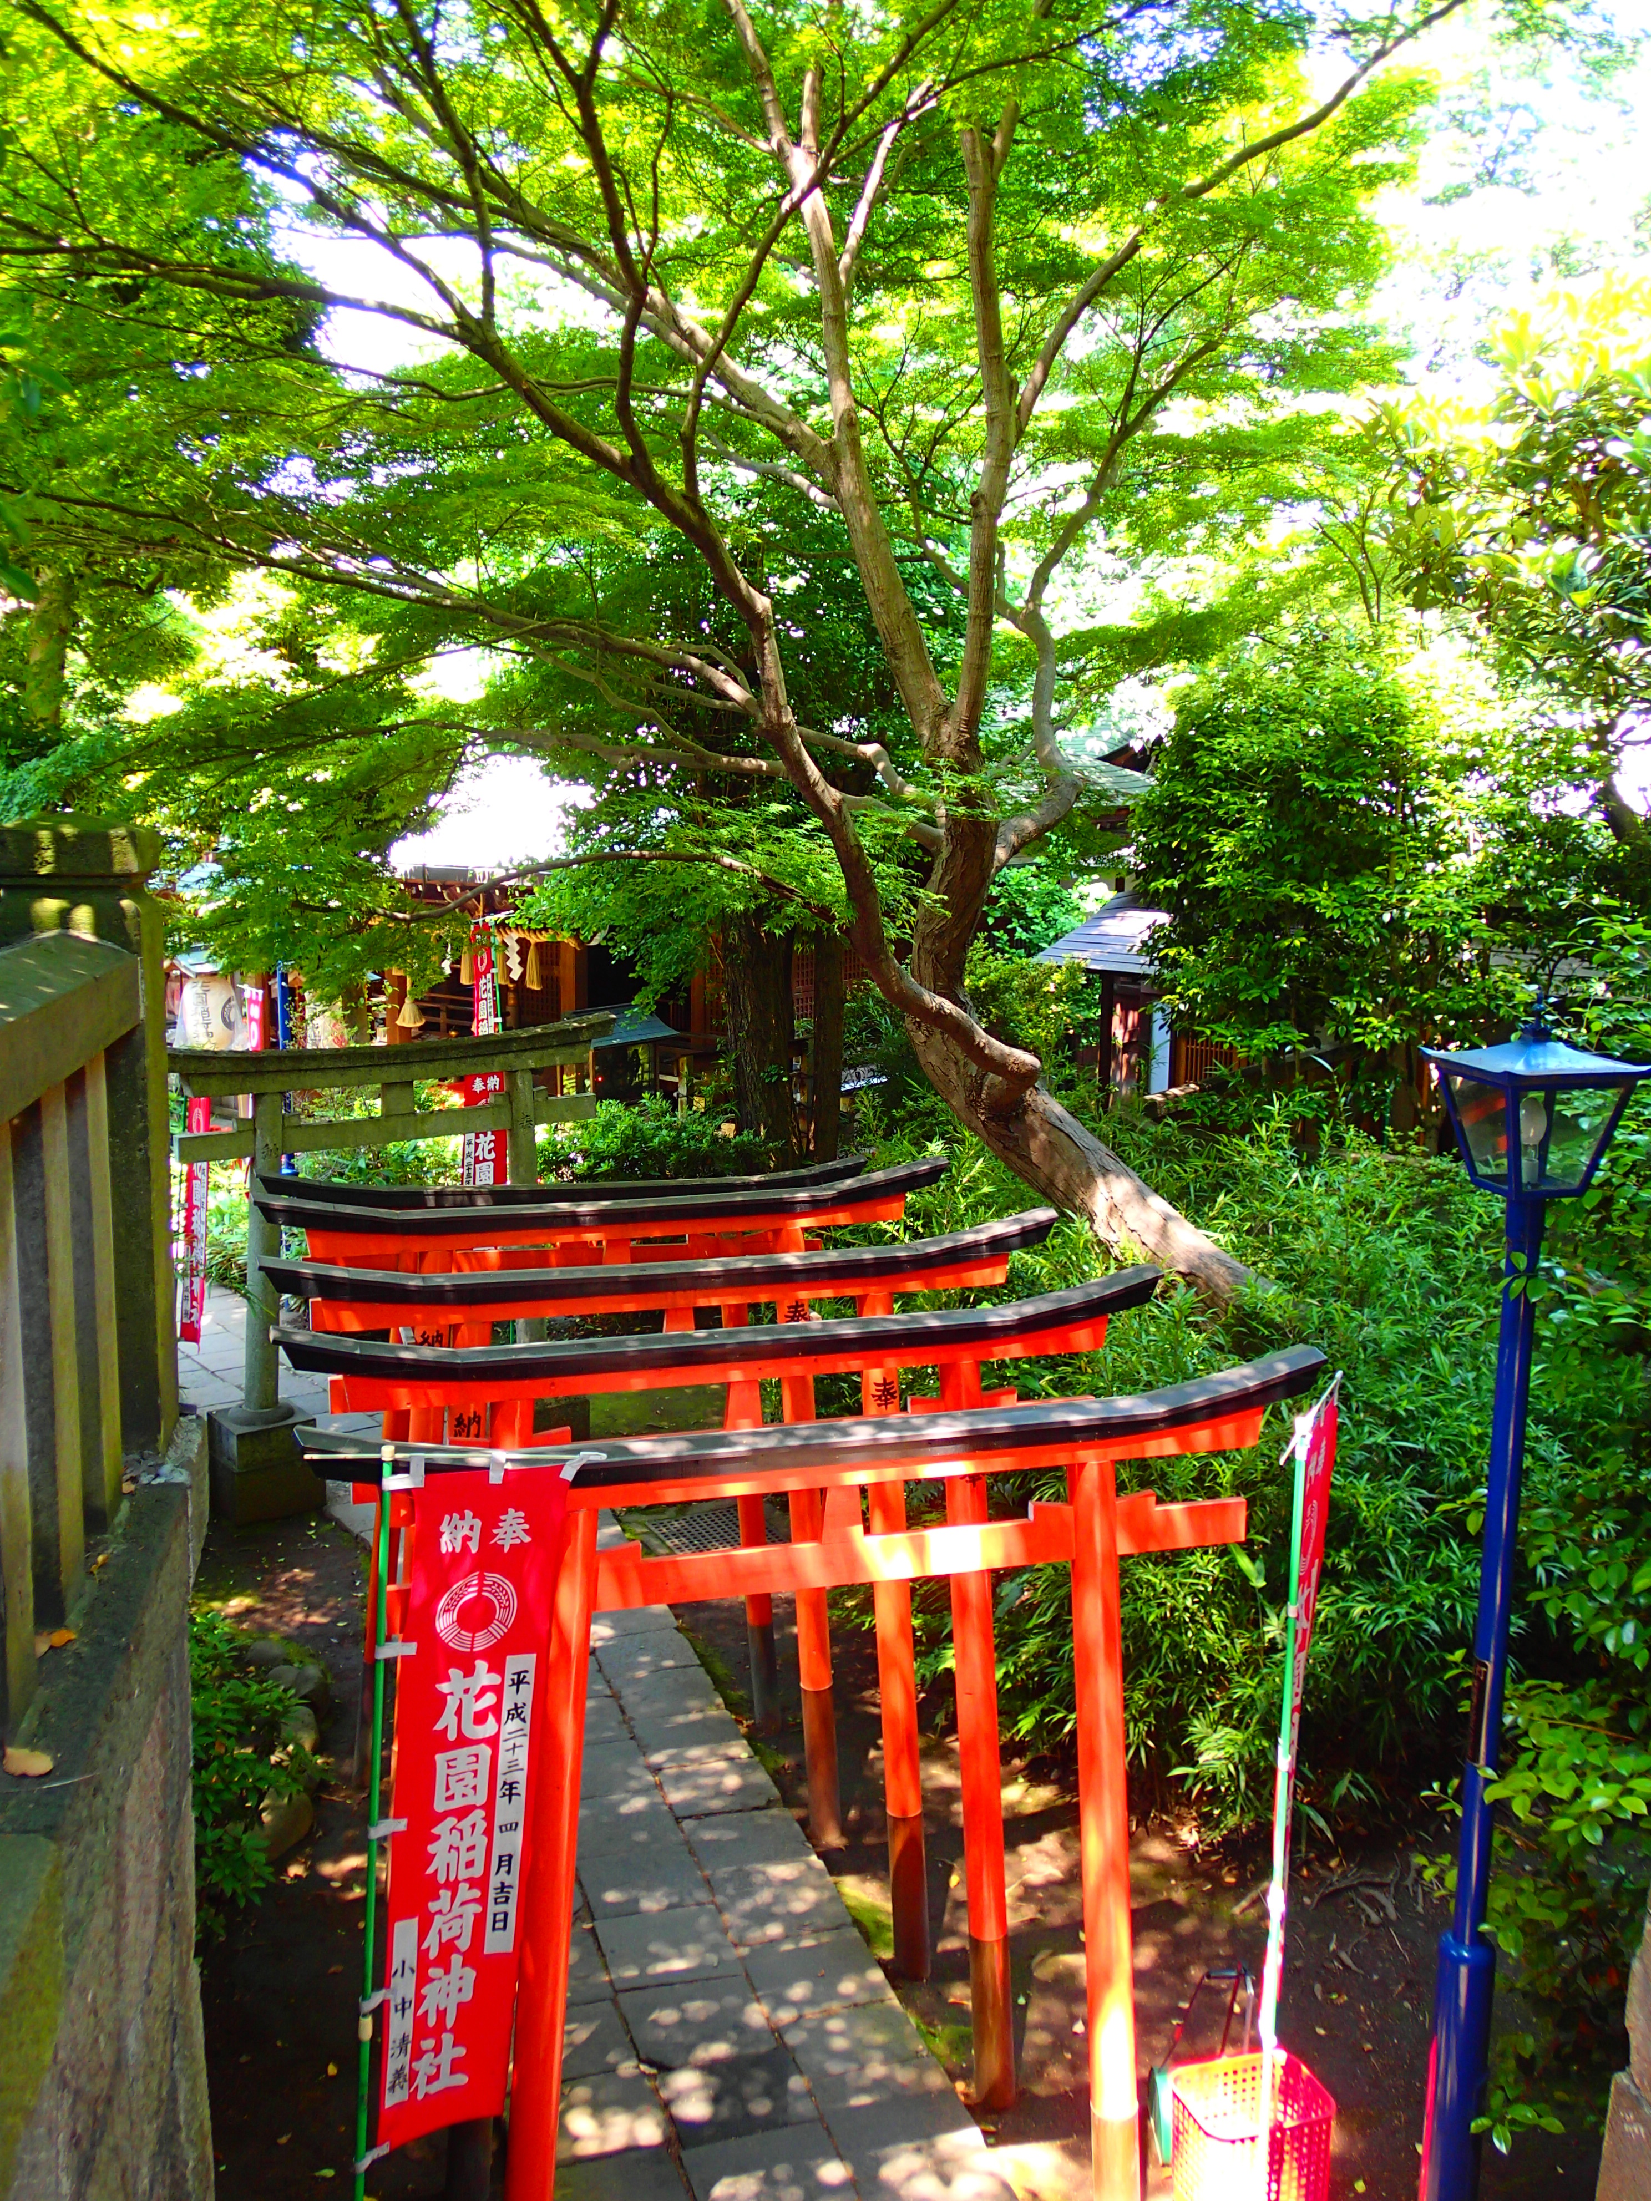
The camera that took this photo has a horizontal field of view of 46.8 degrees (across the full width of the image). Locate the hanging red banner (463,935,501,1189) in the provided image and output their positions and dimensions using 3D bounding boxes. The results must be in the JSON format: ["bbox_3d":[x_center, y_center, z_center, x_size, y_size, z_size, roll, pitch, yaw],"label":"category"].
[{"bbox_3d":[-2.505,-0.246,14.000,0.360,1.930,0.060,-3,10,-24],"label":"hanging red banner"}]

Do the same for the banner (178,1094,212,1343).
[{"bbox_3d":[-4.152,0.733,12.600,0.380,1.780,0.070,8,12,36],"label":"banner"}]

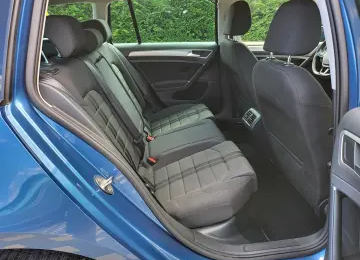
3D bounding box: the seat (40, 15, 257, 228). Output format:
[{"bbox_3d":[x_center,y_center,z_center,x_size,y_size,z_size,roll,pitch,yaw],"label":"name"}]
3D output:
[{"bbox_3d":[-0.174,-0.187,1.495,0.949,0.898,1.306,-3,24,-7],"label":"seat"}]

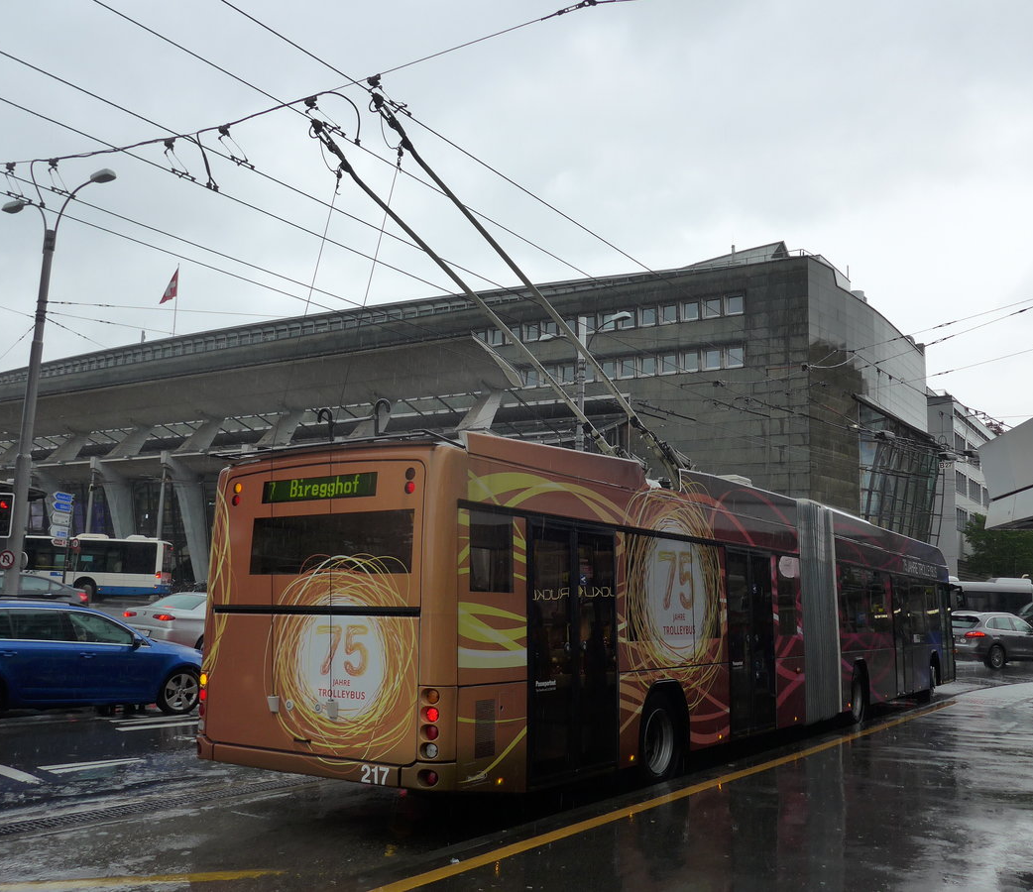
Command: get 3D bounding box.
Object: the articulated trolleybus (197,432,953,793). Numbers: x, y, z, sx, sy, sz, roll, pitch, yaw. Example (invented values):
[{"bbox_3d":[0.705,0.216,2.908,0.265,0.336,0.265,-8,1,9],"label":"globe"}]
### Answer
[{"bbox_3d":[3.482,2.566,14.695,2.680,3.120,18.075,-5,-11,33],"label":"articulated trolleybus"}]

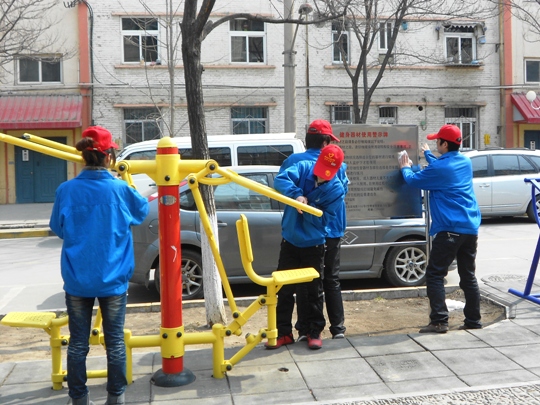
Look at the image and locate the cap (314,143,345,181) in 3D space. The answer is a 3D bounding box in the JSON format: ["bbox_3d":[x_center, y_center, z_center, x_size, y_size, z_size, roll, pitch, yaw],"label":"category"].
[{"bbox_3d":[0.432,-0.290,4.870,0.190,0.160,0.260,24,50,0],"label":"cap"}]

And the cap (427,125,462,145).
[{"bbox_3d":[1.402,-0.546,5.390,0.280,0.150,0.190,0,6,19],"label":"cap"}]

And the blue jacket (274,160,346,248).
[{"bbox_3d":[0.302,0.015,5.000,0.530,0.600,0.380,8,12,2],"label":"blue jacket"}]

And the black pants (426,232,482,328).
[{"bbox_3d":[1.499,0.585,5.450,0.380,0.810,0.340,3,7,38],"label":"black pants"}]

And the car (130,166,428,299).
[{"bbox_3d":[0.270,0.300,8.680,4.340,1.490,1.820,-2,5,-9],"label":"car"}]

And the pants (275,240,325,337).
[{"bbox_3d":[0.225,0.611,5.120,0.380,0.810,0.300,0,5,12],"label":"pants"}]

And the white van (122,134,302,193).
[{"bbox_3d":[-1.570,-0.410,14.500,4.550,1.970,1.720,-2,5,-9],"label":"white van"}]

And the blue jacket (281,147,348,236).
[{"bbox_3d":[0.352,-0.071,5.300,0.530,0.690,0.360,0,5,14],"label":"blue jacket"}]

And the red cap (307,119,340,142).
[{"bbox_3d":[0.417,-0.567,5.280,0.250,0.150,0.180,-6,7,-38],"label":"red cap"}]

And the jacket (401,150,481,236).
[{"bbox_3d":[1.378,-0.073,5.420,0.500,0.690,0.440,2,6,37],"label":"jacket"}]

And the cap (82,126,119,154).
[{"bbox_3d":[-1.006,-0.368,3.980,0.180,0.150,0.240,3,7,43],"label":"cap"}]

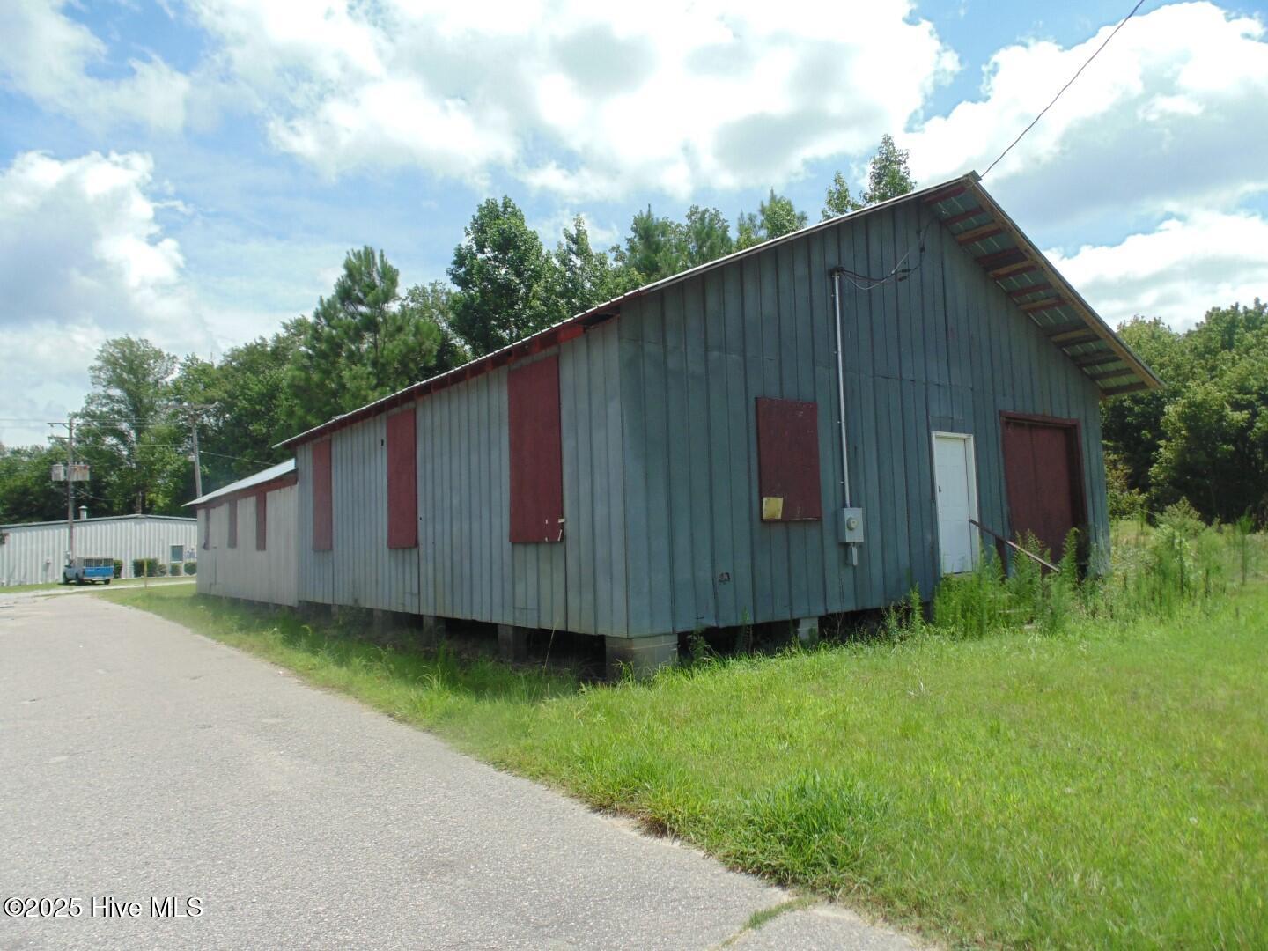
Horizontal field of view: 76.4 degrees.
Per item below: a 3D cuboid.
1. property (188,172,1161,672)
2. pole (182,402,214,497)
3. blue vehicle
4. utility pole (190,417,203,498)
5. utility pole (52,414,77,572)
[{"bbox_3d":[-2.234,-0.037,20.269,11.970,6.400,23.482,2,-6,-38],"label":"property"},{"bbox_3d":[-25.455,1.012,47.235,2.300,10.431,0.400,-4,-3,-29],"label":"pole"},{"bbox_3d":[-35.061,6.092,51.783,4.400,1.660,1.640,-6,-6,41],"label":"blue vehicle"},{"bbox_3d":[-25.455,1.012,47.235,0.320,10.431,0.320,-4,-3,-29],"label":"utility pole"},{"bbox_3d":[-37.540,1.666,53.944,2.300,10.995,0.700,1,-6,-35],"label":"utility pole"}]

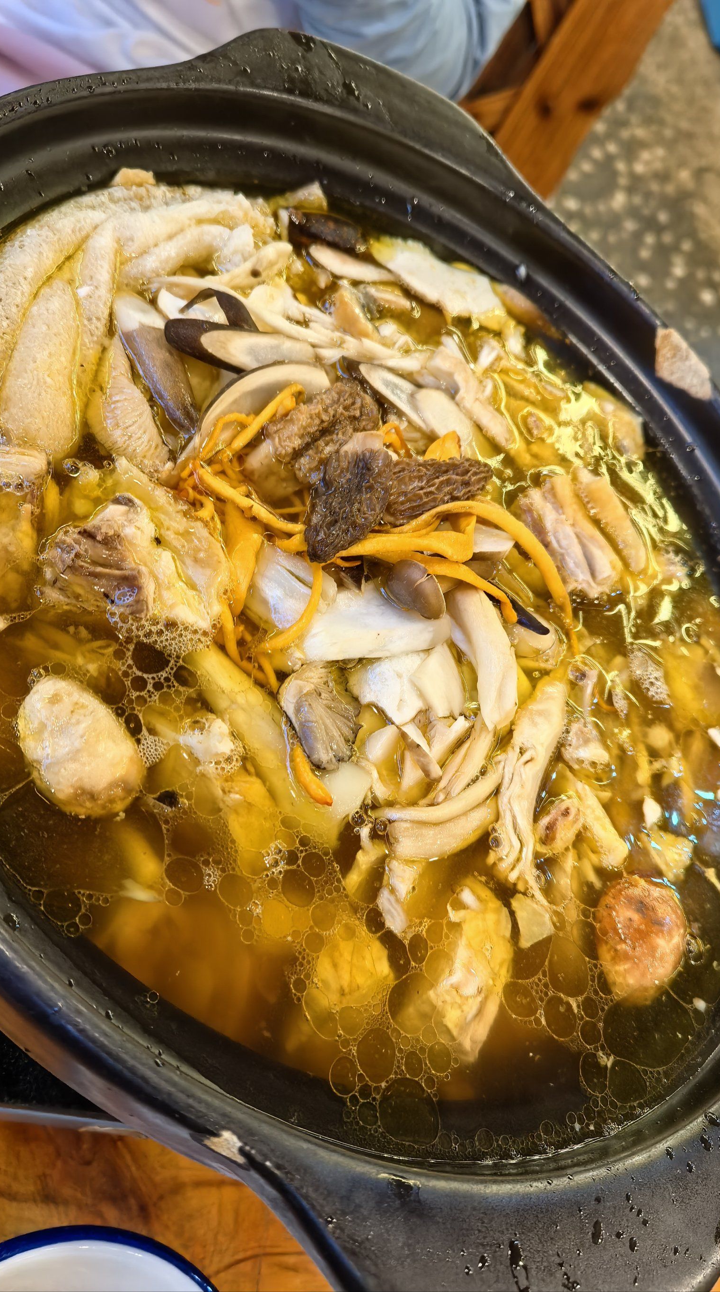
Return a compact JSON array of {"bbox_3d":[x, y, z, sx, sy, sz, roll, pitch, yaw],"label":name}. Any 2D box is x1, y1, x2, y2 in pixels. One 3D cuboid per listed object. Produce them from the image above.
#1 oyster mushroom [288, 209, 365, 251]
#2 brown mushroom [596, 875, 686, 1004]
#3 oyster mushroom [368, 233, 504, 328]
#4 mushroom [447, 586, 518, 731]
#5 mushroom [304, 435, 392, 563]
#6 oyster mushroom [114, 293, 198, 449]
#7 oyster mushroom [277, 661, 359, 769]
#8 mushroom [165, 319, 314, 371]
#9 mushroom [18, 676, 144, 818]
[{"bbox_3d":[-0.010,-0.132,0.321,0.026,0.010,0.013,6,64,-32],"label":"oyster mushroom"},{"bbox_3d":[0.081,0.084,0.290,0.034,0.019,0.036,28,52,-22],"label":"brown mushroom"},{"bbox_3d":[0.029,-0.132,0.365,0.056,0.010,0.028,17,57,-29],"label":"oyster mushroom"},{"bbox_3d":[0.035,0.003,0.286,0.018,0.013,0.045,8,61,-34],"label":"mushroom"},{"bbox_3d":[-0.004,-0.038,0.262,0.021,0.017,0.034,28,65,-21],"label":"mushroom"},{"bbox_3d":[-0.051,-0.069,0.254,0.014,0.010,0.041,-21,84,-40],"label":"oyster mushroom"},{"bbox_3d":[-0.010,0.017,0.237,0.021,0.012,0.025,-11,78,-38],"label":"oyster mushroom"},{"bbox_3d":[-0.032,-0.083,0.278,0.047,0.010,0.015,-4,69,-39],"label":"mushroom"},{"bbox_3d":[-0.059,0.021,0.215,0.025,0.019,0.031,-23,81,-43],"label":"mushroom"}]

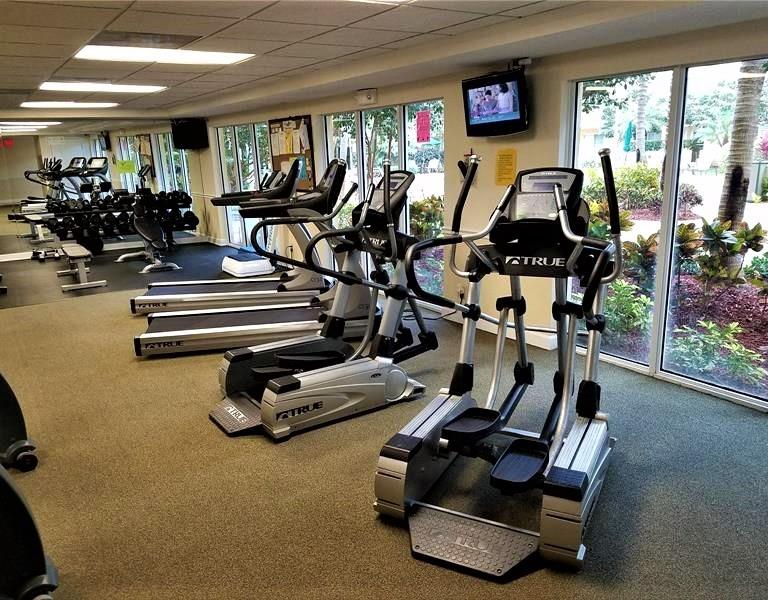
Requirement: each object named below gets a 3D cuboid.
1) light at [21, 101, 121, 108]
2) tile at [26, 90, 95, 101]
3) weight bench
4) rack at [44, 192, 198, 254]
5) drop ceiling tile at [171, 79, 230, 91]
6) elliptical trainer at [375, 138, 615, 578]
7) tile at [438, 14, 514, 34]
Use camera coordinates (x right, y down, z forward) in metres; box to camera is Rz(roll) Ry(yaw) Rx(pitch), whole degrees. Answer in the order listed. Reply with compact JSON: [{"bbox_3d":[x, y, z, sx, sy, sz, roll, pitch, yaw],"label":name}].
[{"bbox_3d":[-4.382,-2.759,8.414,1.220,0.070,0.610,-12,17,-33],"label":"light"},{"bbox_3d":[-3.793,-2.401,7.052,0.610,0.020,0.610,-12,17,-33],"label":"tile"},{"bbox_3d":[-4.176,-0.450,8.170,0.500,0.440,1.250,-12,17,-33],"label":"weight bench"},{"bbox_3d":[-4.365,-1.287,10.122,2.280,0.930,0.560,-12,17,-33],"label":"rack"},{"bbox_3d":[-1.893,-2.314,6.436,0.610,0.020,0.610,-12,17,-33],"label":"drop ceiling tile"},{"bbox_3d":[0.660,0.089,2.990,0.898,1.601,1.754,5,16,27],"label":"elliptical trainer"},{"bbox_3d":[0.542,-1.707,3.714,0.250,0.030,0.610,-12,17,-33],"label":"tile"}]

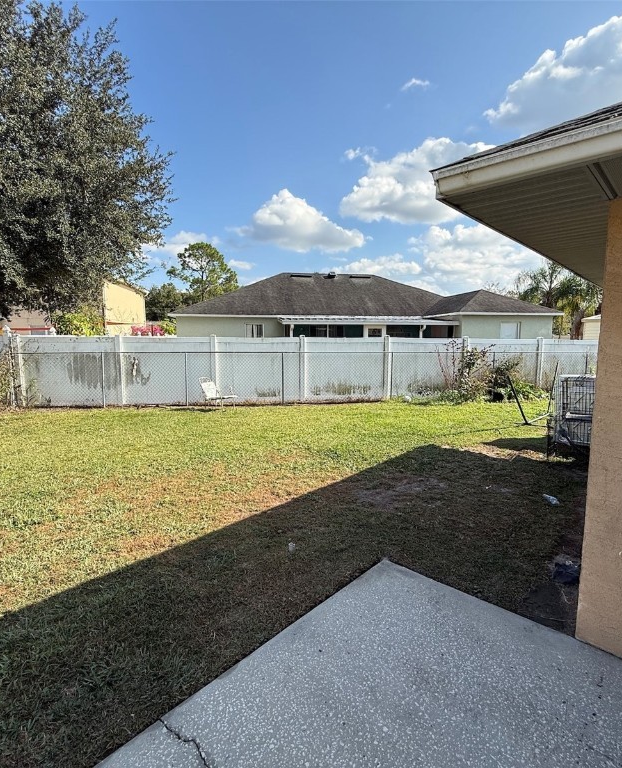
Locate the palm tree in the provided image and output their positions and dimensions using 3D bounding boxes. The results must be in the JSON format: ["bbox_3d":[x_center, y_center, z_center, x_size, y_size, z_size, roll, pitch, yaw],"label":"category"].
[{"bbox_3d":[14.946,-4.210,24.686,5.000,6.409,5.000,0,6,0],"label":"palm tree"}]

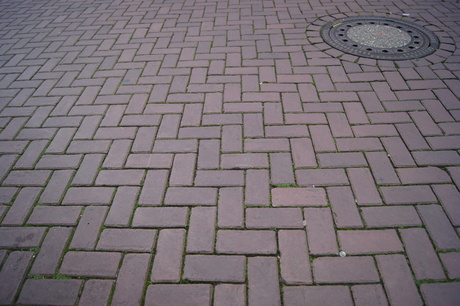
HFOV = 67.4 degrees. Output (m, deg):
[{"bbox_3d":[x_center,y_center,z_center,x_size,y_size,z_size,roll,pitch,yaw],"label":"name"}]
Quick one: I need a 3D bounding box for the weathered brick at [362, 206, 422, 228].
[{"bbox_3d":[0.573,0.250,1.248,0.198,0.065,0.096,-2,41,1],"label":"weathered brick"}]

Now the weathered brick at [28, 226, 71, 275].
[{"bbox_3d":[-0.593,0.353,1.179,0.096,0.065,0.197,0,40,3],"label":"weathered brick"}]

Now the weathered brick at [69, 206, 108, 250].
[{"bbox_3d":[-0.498,0.289,1.248,0.096,0.065,0.197,0,40,3],"label":"weathered brick"}]

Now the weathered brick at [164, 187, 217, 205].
[{"bbox_3d":[-0.146,0.190,1.349,0.200,0.060,0.097,0,41,3],"label":"weathered brick"}]

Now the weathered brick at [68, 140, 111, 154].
[{"bbox_3d":[-0.642,-0.006,1.604,0.200,0.060,0.097,-1,41,2],"label":"weathered brick"}]

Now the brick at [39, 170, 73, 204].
[{"bbox_3d":[-0.692,0.159,1.411,0.096,0.065,0.197,0,40,3],"label":"brick"}]

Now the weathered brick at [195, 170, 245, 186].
[{"bbox_3d":[-0.040,0.126,1.416,0.197,0.065,0.096,0,40,2],"label":"weathered brick"}]

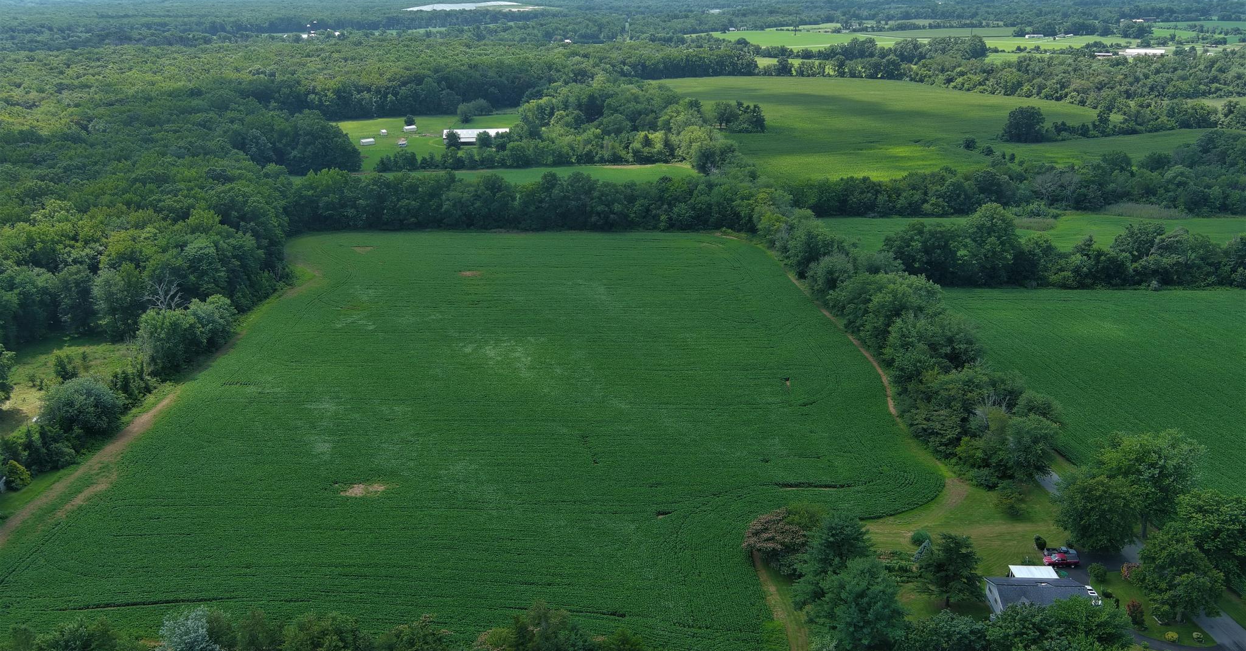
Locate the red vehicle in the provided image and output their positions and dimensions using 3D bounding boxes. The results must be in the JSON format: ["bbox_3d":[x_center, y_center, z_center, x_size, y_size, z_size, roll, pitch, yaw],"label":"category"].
[{"bbox_3d":[71.210,37.882,163.152,5.500,1.850,2.000,0,19,2],"label":"red vehicle"}]

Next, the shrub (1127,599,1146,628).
[{"bbox_3d":[75.679,42.373,147.577,2.400,3.400,2.400,0,19,2],"label":"shrub"}]

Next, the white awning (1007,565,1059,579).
[{"bbox_3d":[63.977,39.657,156.619,6.800,2.600,3.600,0,19,2],"label":"white awning"}]

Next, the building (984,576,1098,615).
[{"bbox_3d":[62.271,40.736,150.566,13.390,4.700,8.890,0,19,2],"label":"building"}]

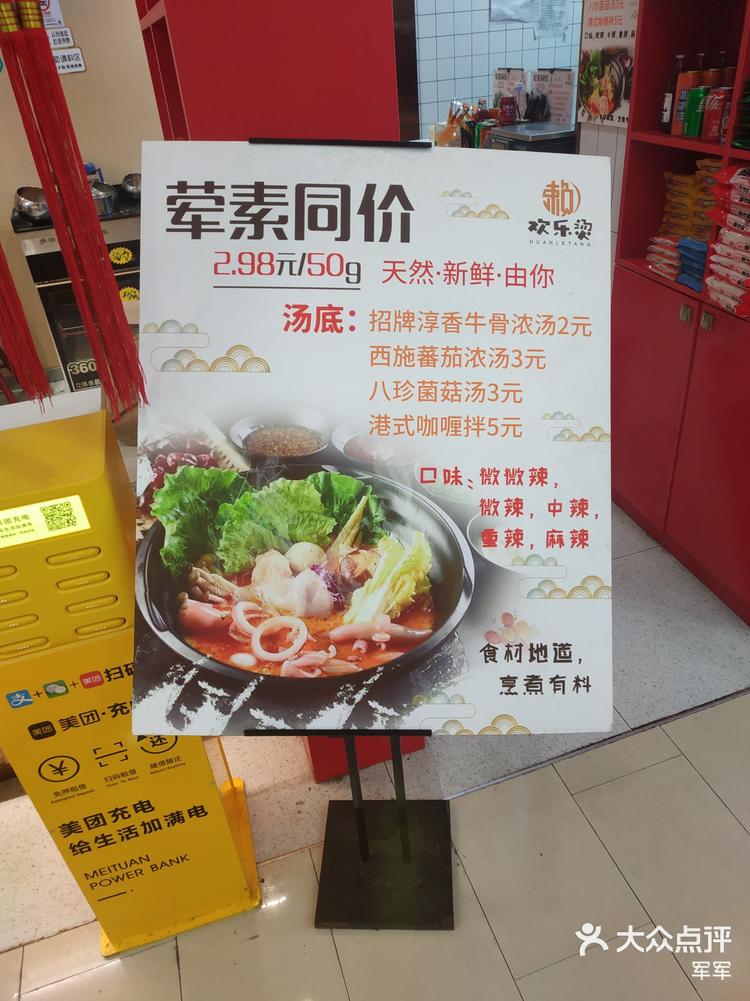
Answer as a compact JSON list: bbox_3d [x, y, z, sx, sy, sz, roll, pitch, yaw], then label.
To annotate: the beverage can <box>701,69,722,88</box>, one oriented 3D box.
[{"bbox_3d":[0.898,-1.074,1.869,0.058,0.146,0.058,15,39,29],"label":"beverage can"}]

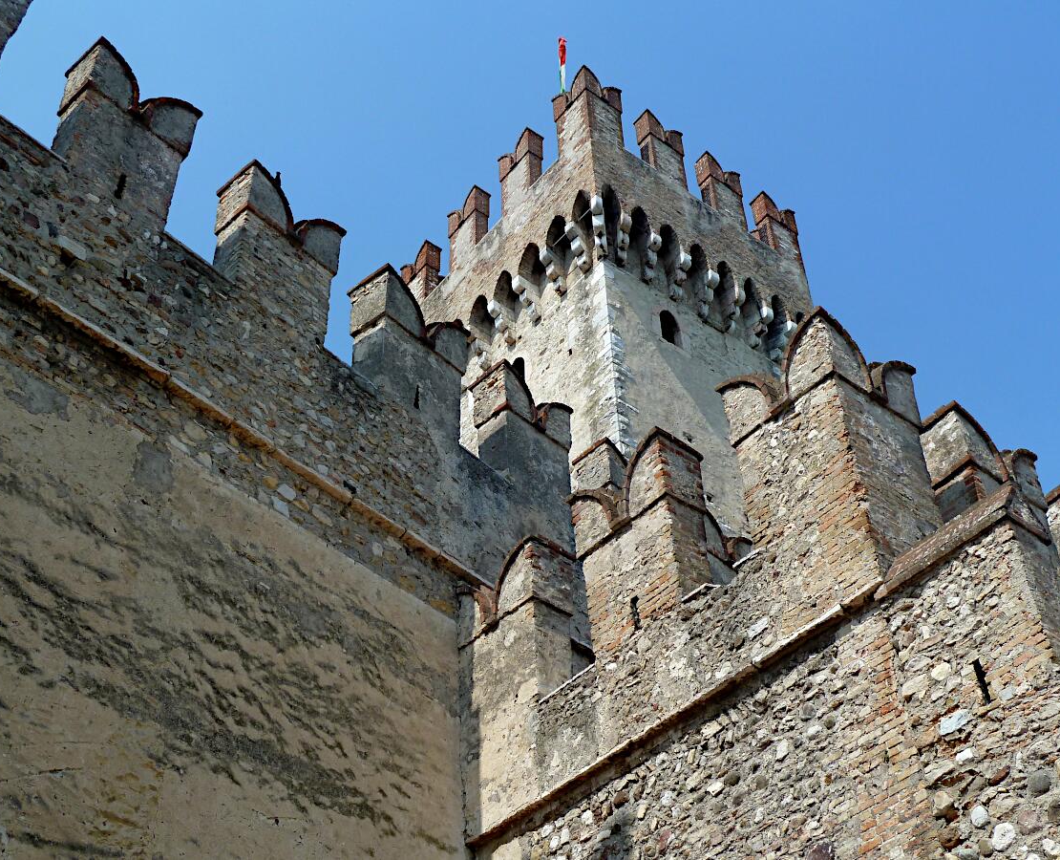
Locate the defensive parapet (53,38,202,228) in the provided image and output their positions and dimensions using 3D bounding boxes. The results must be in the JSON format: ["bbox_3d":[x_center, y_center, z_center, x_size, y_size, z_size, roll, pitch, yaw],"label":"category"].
[{"bbox_3d":[-5.404,-3.663,17.431,0.819,2.652,1.691,-32,-51,28],"label":"defensive parapet"}]

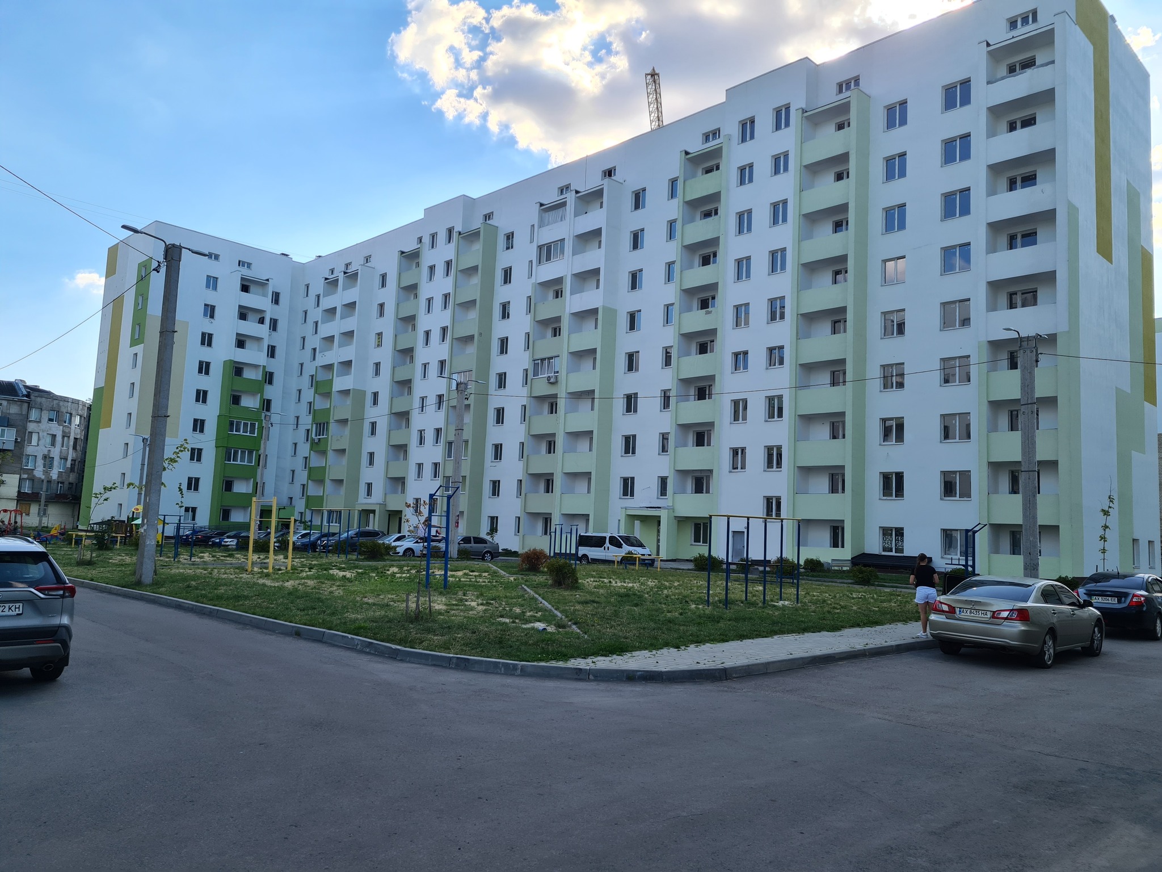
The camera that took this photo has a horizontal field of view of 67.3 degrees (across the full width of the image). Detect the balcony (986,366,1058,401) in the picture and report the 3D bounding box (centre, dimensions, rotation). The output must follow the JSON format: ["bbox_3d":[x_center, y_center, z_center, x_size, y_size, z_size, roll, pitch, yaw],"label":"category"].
[{"bbox_3d":[20.682,-2.319,40.456,1.200,1.382,3.030,8,-8,-43],"label":"balcony"}]

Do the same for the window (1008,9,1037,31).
[{"bbox_3d":[21.769,-20.422,43.023,0.200,0.748,1.440,8,-8,-43],"label":"window"}]

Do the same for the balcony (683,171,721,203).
[{"bbox_3d":[8.327,-16.179,57.376,1.200,1.456,3.070,8,-8,-44],"label":"balcony"}]

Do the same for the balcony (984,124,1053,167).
[{"bbox_3d":[21.124,-13.637,41.425,1.374,1.346,3.035,8,-7,-43],"label":"balcony"}]

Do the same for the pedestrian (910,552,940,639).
[{"bbox_3d":[6.822,3.158,17.294,0.550,1.680,0.360,0,-6,22],"label":"pedestrian"}]

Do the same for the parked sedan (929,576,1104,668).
[{"bbox_3d":[8.329,3.389,16.466,1.840,1.470,4.830,-3,-8,45],"label":"parked sedan"}]

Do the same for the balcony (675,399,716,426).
[{"bbox_3d":[7.579,-1.387,54.740,1.200,1.382,3.037,8,-8,-43],"label":"balcony"}]

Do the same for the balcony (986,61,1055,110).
[{"bbox_3d":[22.088,-17.219,43.467,1.200,1.389,3.188,8,-8,-44],"label":"balcony"}]

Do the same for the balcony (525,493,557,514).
[{"bbox_3d":[-2.712,5.064,65.628,1.200,1.478,3.148,8,-8,-44],"label":"balcony"}]

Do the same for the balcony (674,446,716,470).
[{"bbox_3d":[7.604,1.504,55.598,1.200,1.424,3.178,8,-8,-44],"label":"balcony"}]

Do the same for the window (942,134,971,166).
[{"bbox_3d":[19.341,-14.679,44.921,0.170,1.401,1.482,8,-8,-43],"label":"window"}]

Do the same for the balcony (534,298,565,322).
[{"bbox_3d":[-1.975,-9.342,65.739,1.200,1.382,3.009,8,-8,-43],"label":"balcony"}]

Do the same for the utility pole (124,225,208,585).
[{"bbox_3d":[-11.229,-0.755,23.162,0.500,9.200,2.532,-1,-7,31],"label":"utility pole"}]

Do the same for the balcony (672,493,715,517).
[{"bbox_3d":[7.254,4.286,53.519,1.300,1.362,2.994,8,-8,-43],"label":"balcony"}]

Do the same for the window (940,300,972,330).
[{"bbox_3d":[18.865,-6.073,43.849,0.200,1.435,1.505,8,-8,-43],"label":"window"}]

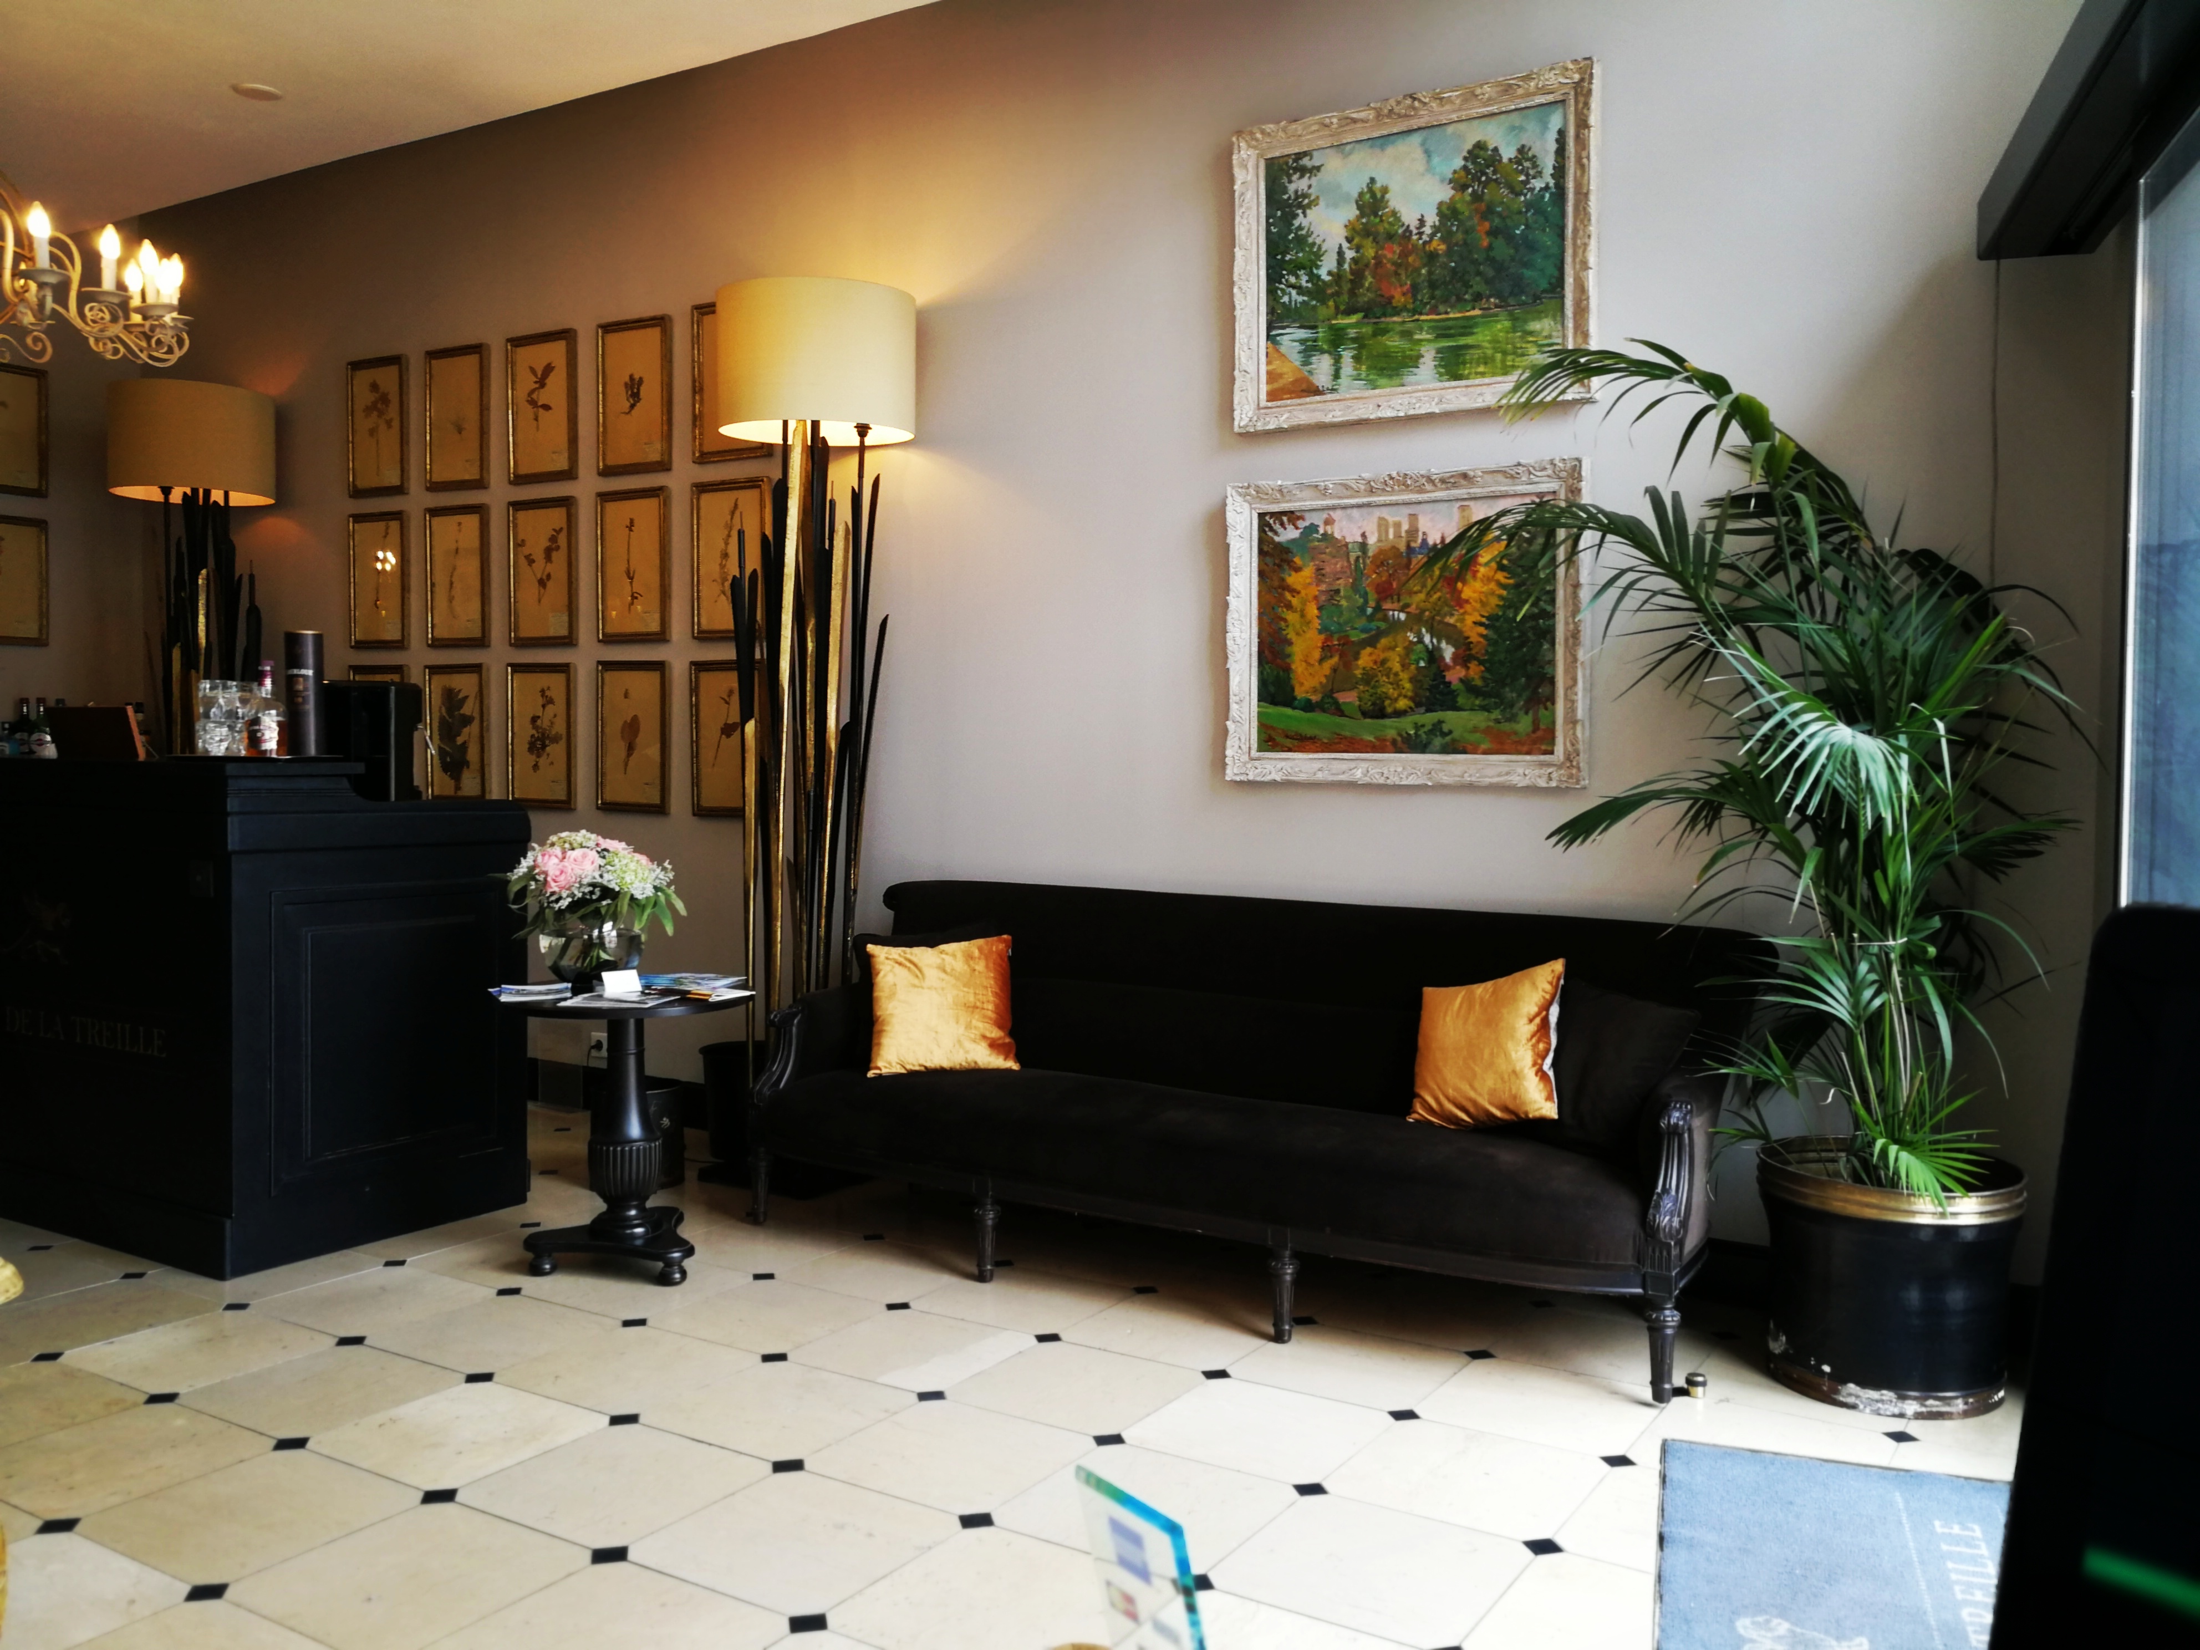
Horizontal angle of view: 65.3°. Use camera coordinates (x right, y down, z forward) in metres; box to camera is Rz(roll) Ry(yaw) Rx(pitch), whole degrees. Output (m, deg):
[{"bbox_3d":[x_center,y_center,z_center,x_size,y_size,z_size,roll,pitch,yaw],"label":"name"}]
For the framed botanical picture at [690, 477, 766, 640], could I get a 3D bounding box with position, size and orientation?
[{"bbox_3d":[-1.118,-0.806,5.208,0.298,0.468,0.022,2,3,31],"label":"framed botanical picture"}]

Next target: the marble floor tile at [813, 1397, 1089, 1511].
[{"bbox_3d":[-0.257,1.107,3.010,0.400,0.010,0.400,2,2,31],"label":"marble floor tile"}]

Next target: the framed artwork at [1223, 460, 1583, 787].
[{"bbox_3d":[0.749,-0.488,4.312,0.940,0.770,0.050,2,2,31],"label":"framed artwork"}]

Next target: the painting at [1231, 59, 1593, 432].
[{"bbox_3d":[0.718,-1.338,4.051,0.875,0.730,0.050,2,3,31],"label":"painting"}]

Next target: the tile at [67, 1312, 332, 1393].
[{"bbox_3d":[-1.830,1.079,3.506,0.397,0.015,0.397,1,2,32],"label":"tile"}]

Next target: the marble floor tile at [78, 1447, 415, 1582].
[{"bbox_3d":[-1.359,1.104,2.746,0.397,0.015,0.397,1,2,32],"label":"marble floor tile"}]

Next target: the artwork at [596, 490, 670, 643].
[{"bbox_3d":[-1.477,-0.821,5.426,0.298,0.468,0.022,2,3,31],"label":"artwork"}]

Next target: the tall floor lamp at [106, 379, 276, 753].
[{"bbox_3d":[-3.168,-0.302,6.017,0.524,2.405,0.524,2,3,31],"label":"tall floor lamp"}]

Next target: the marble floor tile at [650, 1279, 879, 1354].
[{"bbox_3d":[-0.698,1.037,3.612,0.376,0.015,0.376,2,3,31],"label":"marble floor tile"}]

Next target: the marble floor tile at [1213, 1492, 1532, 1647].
[{"bbox_3d":[0.423,1.125,2.587,0.397,0.015,0.397,1,2,32],"label":"marble floor tile"}]

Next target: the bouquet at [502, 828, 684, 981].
[{"bbox_3d":[-1.206,0.198,4.116,0.416,0.379,0.395,1,2,13],"label":"bouquet"}]

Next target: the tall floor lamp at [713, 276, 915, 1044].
[{"bbox_3d":[-0.840,-0.226,4.960,0.560,2.520,0.560,1,2,0],"label":"tall floor lamp"}]

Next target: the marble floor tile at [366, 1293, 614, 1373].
[{"bbox_3d":[-1.231,1.037,3.491,0.376,0.015,0.376,2,3,31],"label":"marble floor tile"}]

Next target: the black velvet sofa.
[{"bbox_3d":[0.247,0.636,4.121,2.455,0.875,0.800,2,2,31],"label":"black velvet sofa"}]

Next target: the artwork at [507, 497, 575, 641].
[{"bbox_3d":[-1.839,-0.832,5.647,0.298,0.468,0.022,2,3,31],"label":"artwork"}]

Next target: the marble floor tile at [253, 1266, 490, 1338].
[{"bbox_3d":[-1.557,1.026,3.685,0.376,0.015,0.376,2,3,31],"label":"marble floor tile"}]

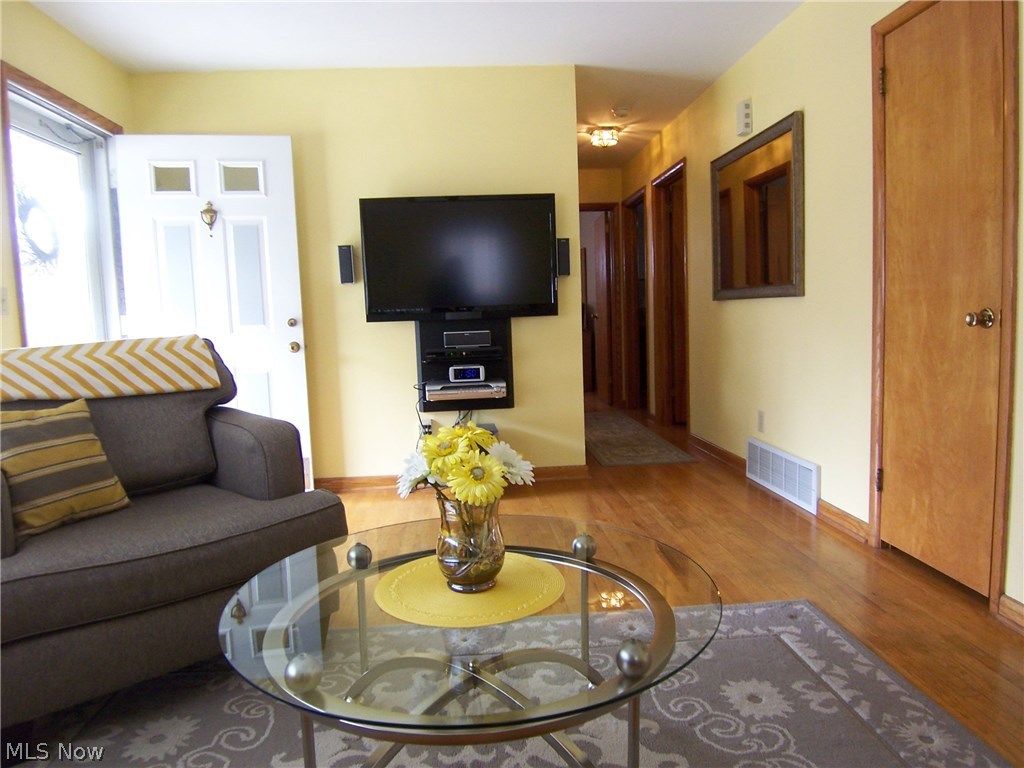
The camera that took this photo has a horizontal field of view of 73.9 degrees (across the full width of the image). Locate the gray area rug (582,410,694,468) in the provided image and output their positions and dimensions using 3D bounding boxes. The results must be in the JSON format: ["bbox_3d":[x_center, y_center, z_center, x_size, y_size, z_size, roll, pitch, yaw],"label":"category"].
[{"bbox_3d":[0.843,0.413,5.720,0.625,0.012,2.460,-3,6,-4],"label":"gray area rug"}]

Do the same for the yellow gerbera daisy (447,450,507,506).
[{"bbox_3d":[-0.070,0.189,1.357,0.116,0.116,0.045,-3,-14,-4],"label":"yellow gerbera daisy"}]

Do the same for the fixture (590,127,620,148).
[{"bbox_3d":[0.736,-1.942,5.391,0.250,0.135,0.250,-3,6,-4],"label":"fixture"}]

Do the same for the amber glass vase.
[{"bbox_3d":[-0.088,0.331,1.435,0.140,0.192,0.140,-3,6,-4],"label":"amber glass vase"}]

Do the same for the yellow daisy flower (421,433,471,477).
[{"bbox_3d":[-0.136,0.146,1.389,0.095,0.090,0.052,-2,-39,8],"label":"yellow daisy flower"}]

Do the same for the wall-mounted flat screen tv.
[{"bbox_3d":[-0.293,-0.724,3.949,1.107,0.691,0.090,-3,6,-4],"label":"wall-mounted flat screen tv"}]

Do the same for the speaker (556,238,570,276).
[{"bbox_3d":[0.301,-0.747,4.026,0.080,0.212,0.085,-3,6,-4],"label":"speaker"}]

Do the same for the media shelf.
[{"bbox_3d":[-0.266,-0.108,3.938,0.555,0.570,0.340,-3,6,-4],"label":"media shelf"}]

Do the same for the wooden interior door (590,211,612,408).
[{"bbox_3d":[0.973,-0.785,7.450,0.040,1.990,0.720,-3,6,-9],"label":"wooden interior door"}]

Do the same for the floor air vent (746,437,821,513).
[{"bbox_3d":[1.442,0.470,3.665,0.030,0.243,0.815,-3,6,-4],"label":"floor air vent"}]

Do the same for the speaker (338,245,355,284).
[{"bbox_3d":[-0.952,-0.686,3.939,0.080,0.214,0.085,-3,6,-4],"label":"speaker"}]

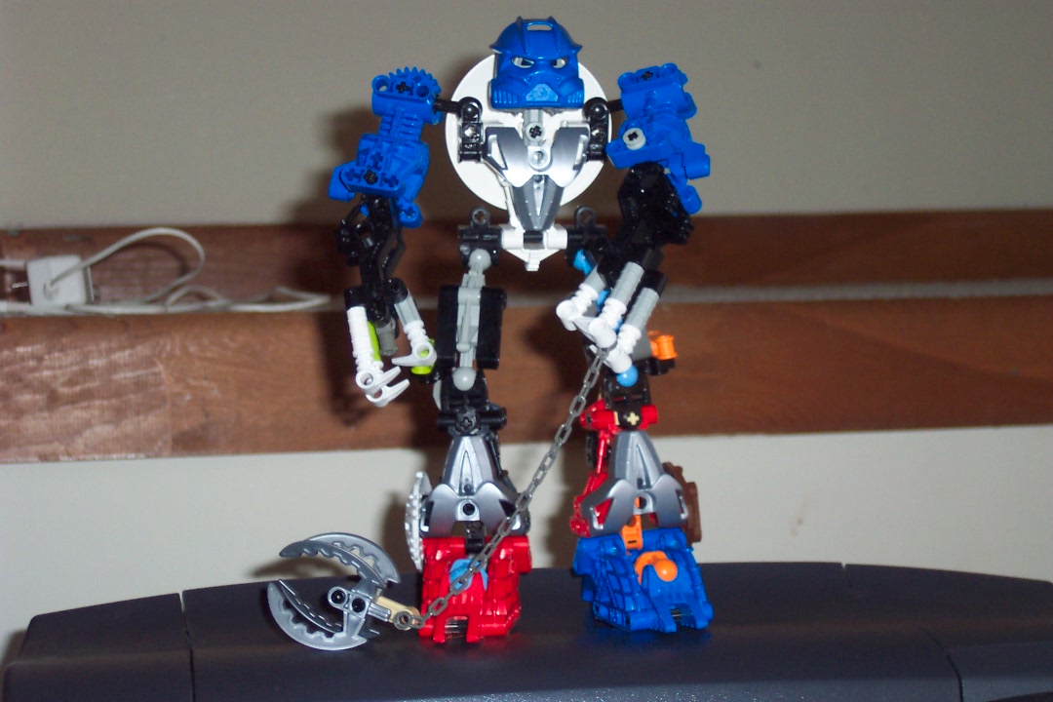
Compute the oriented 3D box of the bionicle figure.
[{"bbox_3d":[-0.014,-0.009,0.832,0.163,0.228,0.092,-1,8,-4],"label":"bionicle figure"}]

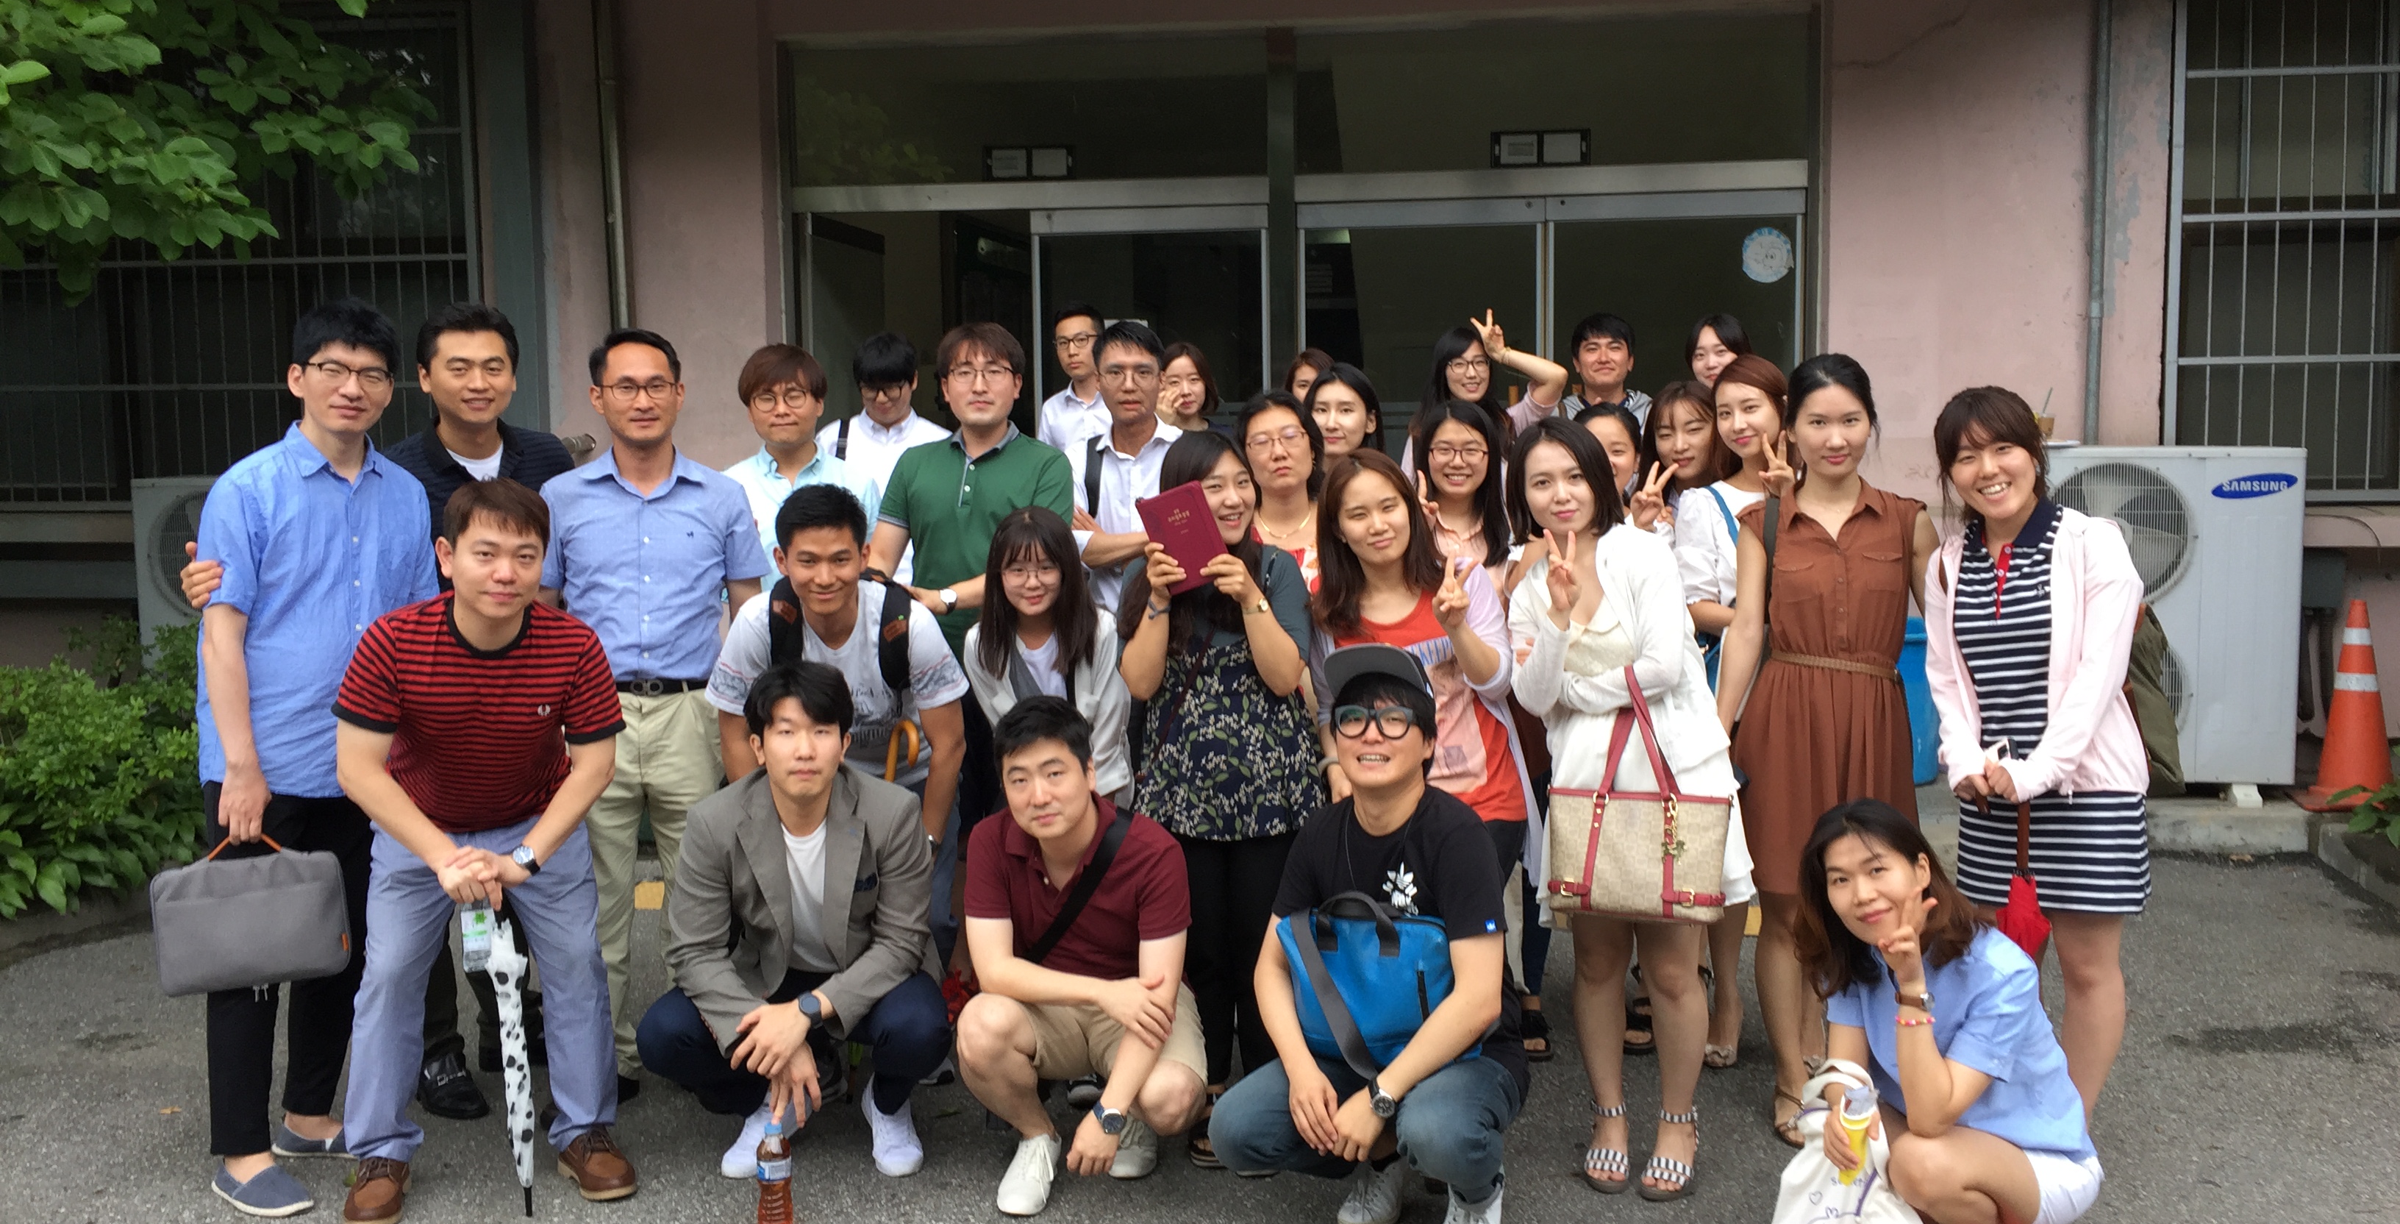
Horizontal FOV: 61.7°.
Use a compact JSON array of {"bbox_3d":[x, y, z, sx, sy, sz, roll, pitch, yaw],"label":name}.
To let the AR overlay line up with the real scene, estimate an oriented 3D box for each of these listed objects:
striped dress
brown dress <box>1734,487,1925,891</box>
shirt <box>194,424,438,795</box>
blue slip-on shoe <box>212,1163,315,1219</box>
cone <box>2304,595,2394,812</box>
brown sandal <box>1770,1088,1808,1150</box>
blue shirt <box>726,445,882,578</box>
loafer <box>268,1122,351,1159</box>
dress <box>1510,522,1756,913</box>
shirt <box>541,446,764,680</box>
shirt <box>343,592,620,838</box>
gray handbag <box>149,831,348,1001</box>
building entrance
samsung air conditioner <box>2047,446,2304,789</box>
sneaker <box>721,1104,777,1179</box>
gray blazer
[{"bbox_3d":[1.695,0.188,4.000,0.375,0.820,0.270,2,6,25],"label":"striped dress"},{"bbox_3d":[1.322,0.150,4.257,0.400,0.850,0.280,1,5,14],"label":"brown dress"},{"bbox_3d":[-1.796,-0.009,4.085,0.460,0.720,0.270,-4,6,-33],"label":"shirt"},{"bbox_3d":[-1.862,1.125,3.998,0.262,0.075,0.098,3,6,34],"label":"blue slip-on shoe"},{"bbox_3d":[4.087,0.300,7.088,0.370,0.710,0.370,0,5,10],"label":"cone"},{"bbox_3d":[1.308,1.109,4.458,0.088,0.090,0.240,0,5,7],"label":"brown sandal"},{"bbox_3d":[-0.981,-0.075,4.979,0.450,0.670,0.280,-1,5,-8],"label":"blue shirt"},{"bbox_3d":[-1.819,1.103,4.250,0.262,0.075,0.098,1,5,18],"label":"loafer"},{"bbox_3d":[0.888,0.210,4.130,0.460,0.790,0.310,1,5,16],"label":"dress"},{"bbox_3d":[-1.231,-0.112,4.513,0.490,0.520,0.260,-2,5,-12],"label":"shirt"},{"bbox_3d":[-1.434,0.207,4.000,0.530,0.590,0.330,-2,35,-18],"label":"shirt"},{"bbox_3d":[-1.840,0.589,3.900,0.350,0.280,0.070,-7,7,-18],"label":"gray handbag"},{"bbox_3d":[0.354,-0.842,8.019,4.036,2.939,0.200,0,5,7],"label":"building entrance"},{"bbox_3d":[3.424,0.002,7.244,0.935,1.190,0.330,-1,5,1],"label":"samsung air conditioner"},{"bbox_3d":[-0.911,1.098,4.274,0.105,0.110,0.280,0,5,13],"label":"sneaker"},{"bbox_3d":[-0.813,0.606,4.100,0.530,0.560,0.450,-1,5,-8],"label":"gray blazer"}]

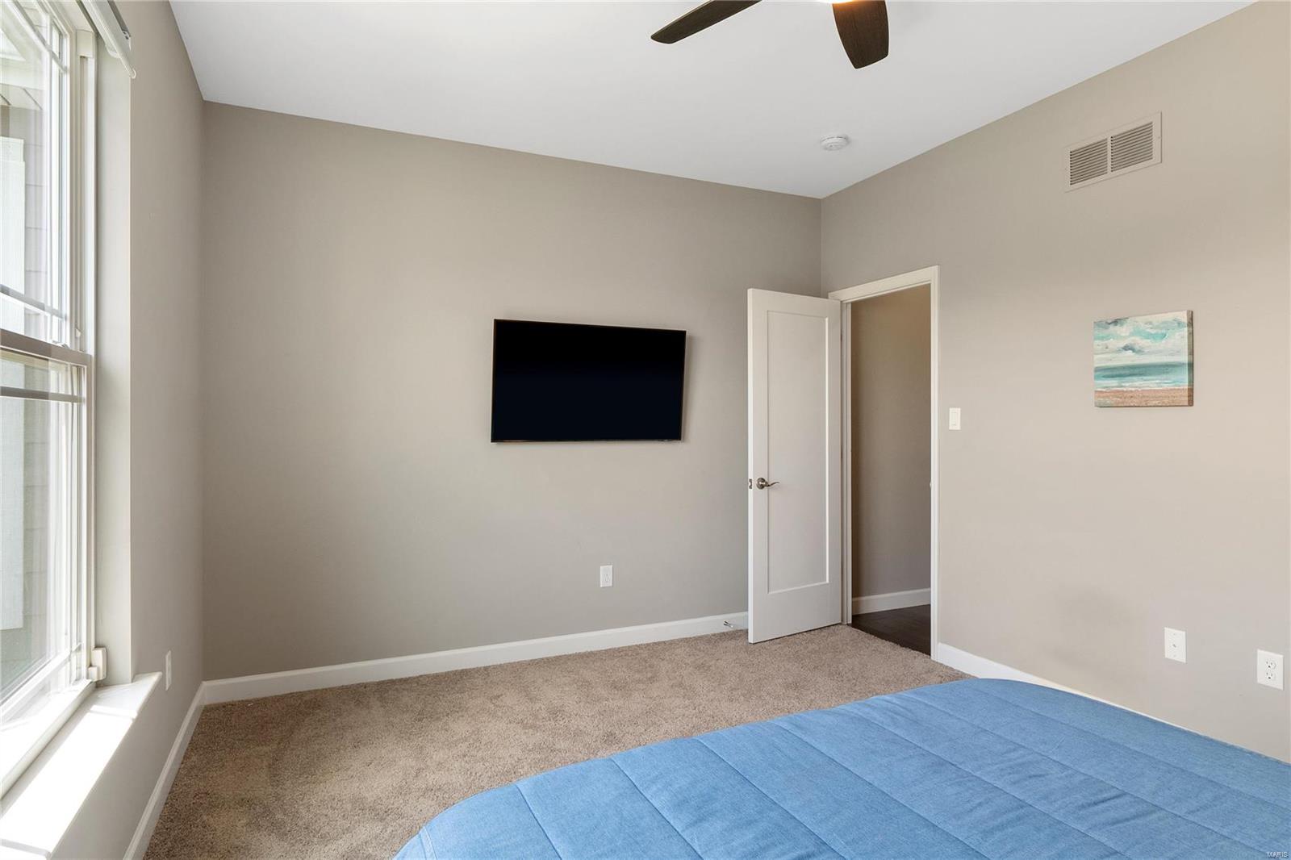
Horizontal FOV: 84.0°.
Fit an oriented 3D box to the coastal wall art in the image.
[{"bbox_3d":[1.983,-0.274,2.869,0.036,0.357,0.356,0,0,-25],"label":"coastal wall art"}]

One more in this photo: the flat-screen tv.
[{"bbox_3d":[-0.297,-0.257,3.967,1.117,0.639,0.060,0,6,-25],"label":"flat-screen tv"}]

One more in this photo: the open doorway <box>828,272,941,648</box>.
[{"bbox_3d":[1.427,0.179,4.256,0.140,2.125,0.880,0,0,-25],"label":"open doorway"}]

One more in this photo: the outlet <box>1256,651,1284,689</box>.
[{"bbox_3d":[2.173,0.834,2.498,0.008,0.117,0.073,0,0,-25],"label":"outlet"}]

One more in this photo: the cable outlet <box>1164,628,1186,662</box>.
[{"bbox_3d":[2.046,0.831,2.774,0.008,0.117,0.073,0,0,-25],"label":"cable outlet"}]

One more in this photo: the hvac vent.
[{"bbox_3d":[1.934,-1.151,2.994,0.015,0.197,0.398,0,0,-25],"label":"hvac vent"}]

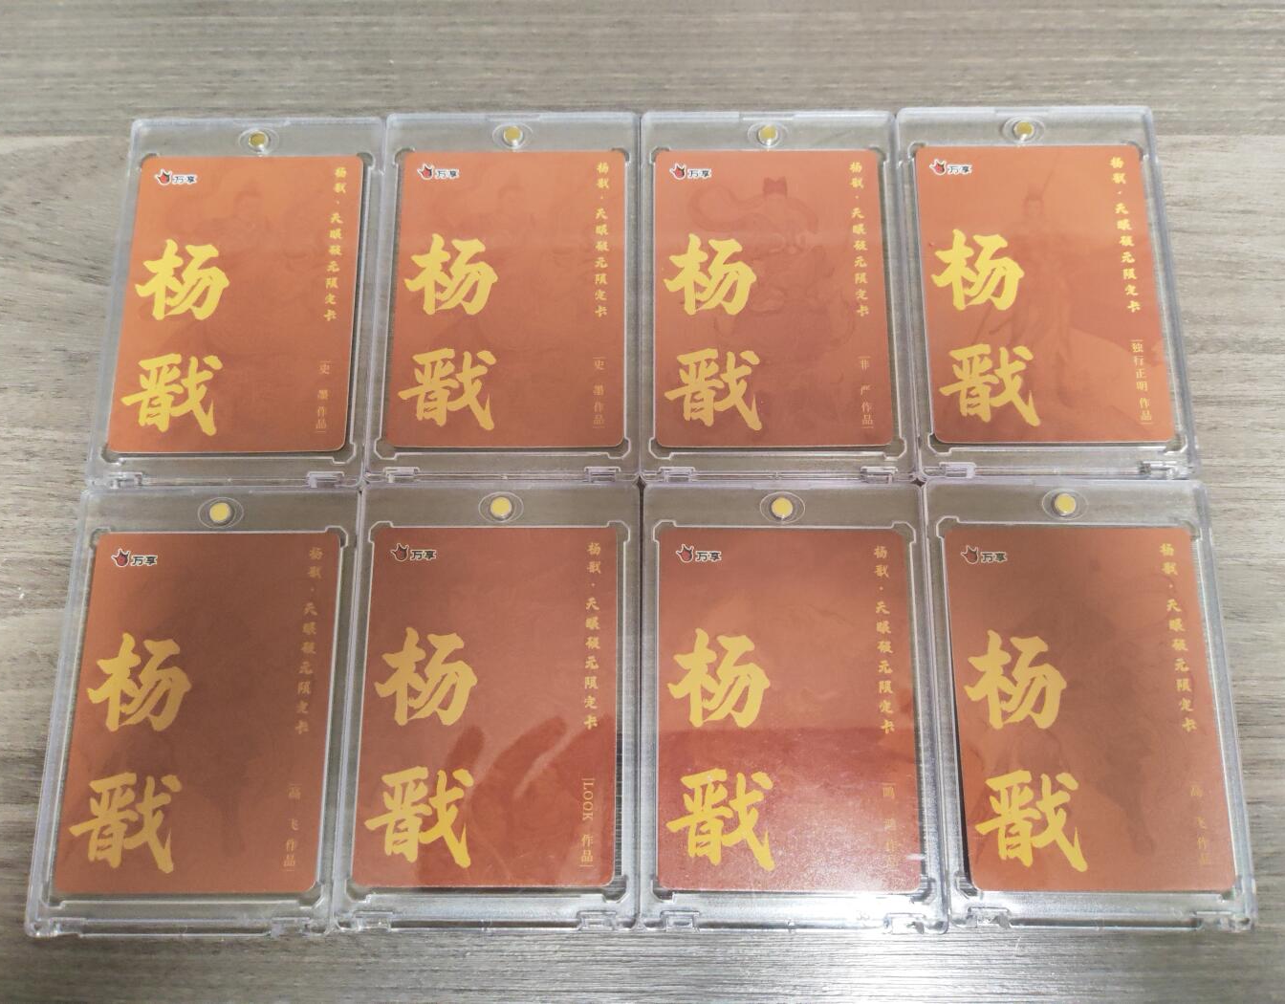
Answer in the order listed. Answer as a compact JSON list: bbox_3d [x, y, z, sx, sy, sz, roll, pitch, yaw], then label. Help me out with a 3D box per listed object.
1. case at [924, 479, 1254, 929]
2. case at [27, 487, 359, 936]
[{"bbox_3d":[0.107,0.047,0.259,0.072,0.008,0.108,0,76,1],"label":"case"},{"bbox_3d":[-0.108,0.050,0.261,0.072,0.008,0.108,0,76,0],"label":"case"}]

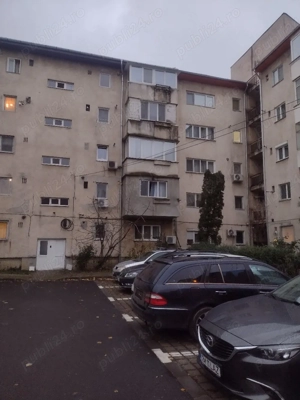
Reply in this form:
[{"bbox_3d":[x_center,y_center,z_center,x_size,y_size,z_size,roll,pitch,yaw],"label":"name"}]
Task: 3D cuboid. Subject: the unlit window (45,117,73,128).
[{"bbox_3d":[-6.161,-5.191,21.079,1.715,0.594,0.150,3,-8,-17],"label":"unlit window"}]

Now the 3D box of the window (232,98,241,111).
[{"bbox_3d":[7.321,-7.963,26.312,0.711,1.060,0.150,3,-9,-18],"label":"window"}]

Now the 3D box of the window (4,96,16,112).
[{"bbox_3d":[-9.073,-6.262,20.316,0.746,1.061,0.150,3,-8,-17],"label":"window"}]

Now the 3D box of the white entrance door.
[{"bbox_3d":[-6.257,3.474,19.858,1.729,1.948,0.150,3,-8,-17],"label":"white entrance door"}]

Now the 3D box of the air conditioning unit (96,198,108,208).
[{"bbox_3d":[-3.165,0.200,21.020,0.770,0.560,0.300,3,-8,-18],"label":"air conditioning unit"}]

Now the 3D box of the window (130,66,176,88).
[{"bbox_3d":[0.290,-8.893,22.769,3.691,1.226,0.150,3,-9,-18],"label":"window"}]

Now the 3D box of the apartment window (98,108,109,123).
[{"bbox_3d":[-3.246,-5.973,22.099,0.750,1.070,0.150,3,-8,-17],"label":"apartment window"}]

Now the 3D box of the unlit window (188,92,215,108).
[{"bbox_3d":[4.135,-8.041,25.278,2.515,1.086,0.150,3,-9,-18],"label":"unlit window"}]

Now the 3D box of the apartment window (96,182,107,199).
[{"bbox_3d":[-3.300,-0.630,21.352,0.777,1.078,0.150,3,-8,-18],"label":"apartment window"}]

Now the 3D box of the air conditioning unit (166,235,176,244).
[{"bbox_3d":[1.497,2.859,22.177,0.770,0.560,0.300,3,-8,-18],"label":"air conditioning unit"}]

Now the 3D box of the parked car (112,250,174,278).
[{"bbox_3d":[0.456,2.984,14.239,4.250,1.440,1.750,3,-8,-16],"label":"parked car"}]

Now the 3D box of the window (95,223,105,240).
[{"bbox_3d":[-3.318,2.128,20.963,0.639,1.073,0.150,3,-8,-17],"label":"window"}]

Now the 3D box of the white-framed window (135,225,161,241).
[{"bbox_3d":[-0.158,2.371,22.409,1.956,1.110,0.150,3,-9,-18],"label":"white-framed window"}]

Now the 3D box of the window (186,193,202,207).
[{"bbox_3d":[3.984,0.059,24.092,2.441,1.087,0.150,3,-9,-18],"label":"window"}]

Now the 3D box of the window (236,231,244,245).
[{"bbox_3d":[6.987,2.903,24.215,0.707,1.021,0.150,3,-8,-18],"label":"window"}]

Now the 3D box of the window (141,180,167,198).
[{"bbox_3d":[0.287,-0.710,21.621,1.958,1.152,0.150,3,-9,-18],"label":"window"}]

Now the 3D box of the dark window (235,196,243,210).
[{"bbox_3d":[6.994,0.248,24.504,0.722,1.000,0.150,3,-8,-17],"label":"dark window"}]

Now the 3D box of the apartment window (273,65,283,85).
[{"bbox_3d":[8.984,-8.651,21.763,0.150,1.044,1.009,3,-9,-18],"label":"apartment window"}]

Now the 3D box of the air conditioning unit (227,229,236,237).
[{"bbox_3d":[6.188,2.494,23.746,0.770,0.560,0.300,3,-8,-18],"label":"air conditioning unit"}]

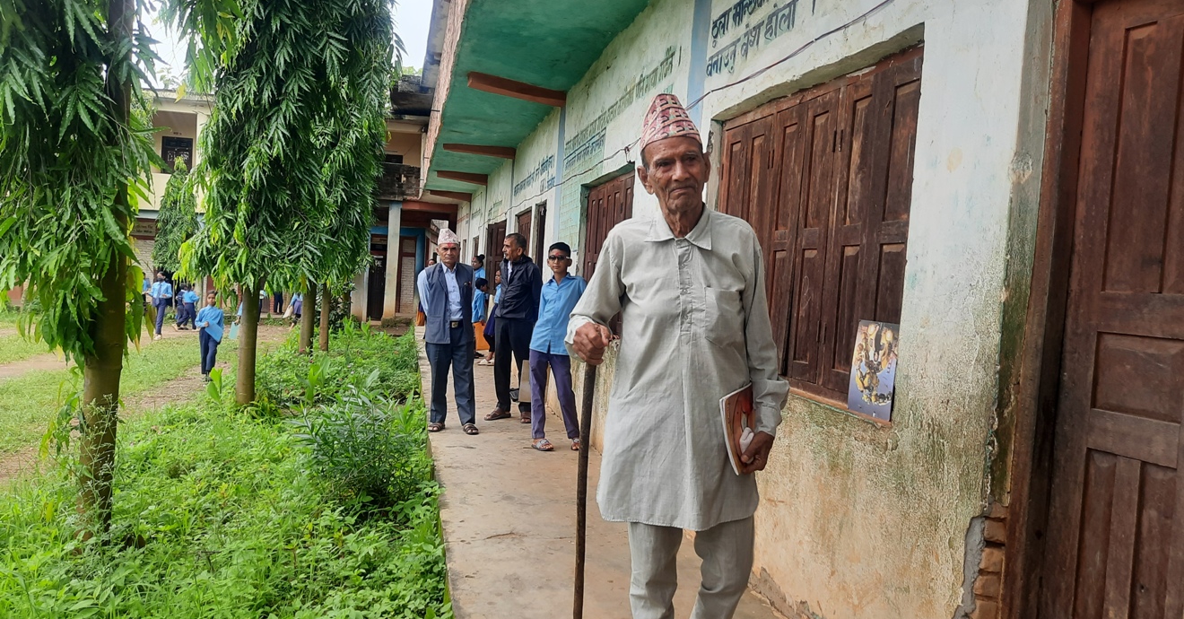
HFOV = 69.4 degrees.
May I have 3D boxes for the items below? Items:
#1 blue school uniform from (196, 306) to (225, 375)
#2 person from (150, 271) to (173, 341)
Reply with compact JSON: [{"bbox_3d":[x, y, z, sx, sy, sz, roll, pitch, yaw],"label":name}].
[{"bbox_3d":[-5.578,0.460,12.500,0.400,1.030,0.240,3,2,-21],"label":"blue school uniform"},{"bbox_3d":[-9.064,-0.078,18.000,0.470,1.460,0.360,4,2,-7],"label":"person"}]

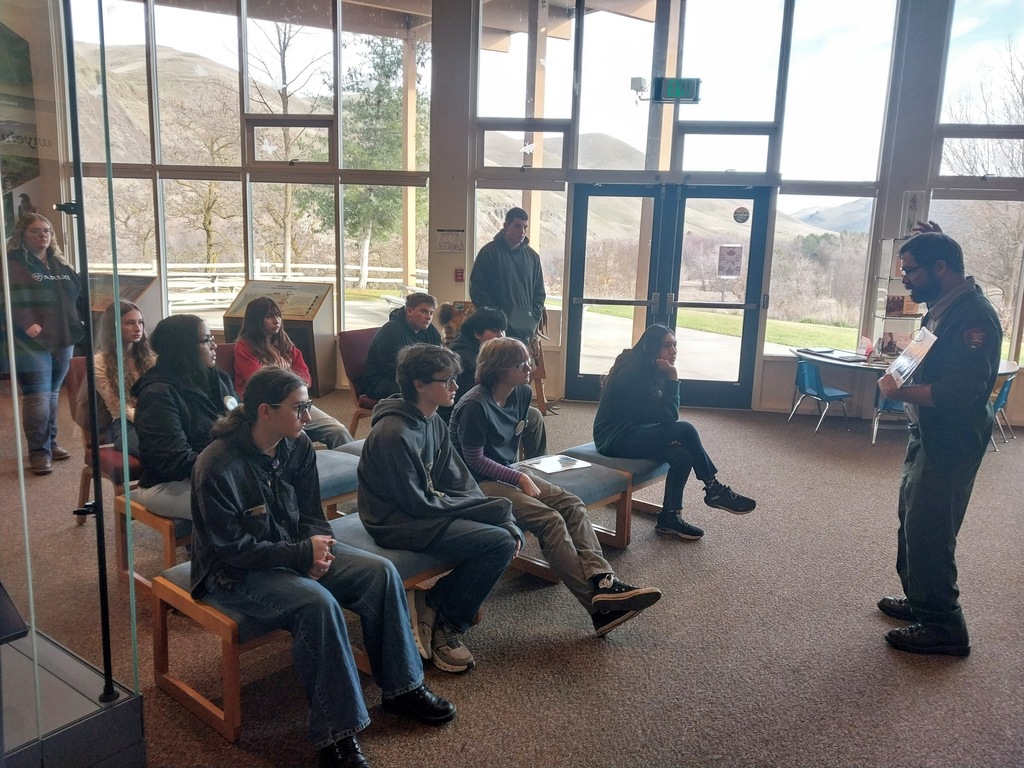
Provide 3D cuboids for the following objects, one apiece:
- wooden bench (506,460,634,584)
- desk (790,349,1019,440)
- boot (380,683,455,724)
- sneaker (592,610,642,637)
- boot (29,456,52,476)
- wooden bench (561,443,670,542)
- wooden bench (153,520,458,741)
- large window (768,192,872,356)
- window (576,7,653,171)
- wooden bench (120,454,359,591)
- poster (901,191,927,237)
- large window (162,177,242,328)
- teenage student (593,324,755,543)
[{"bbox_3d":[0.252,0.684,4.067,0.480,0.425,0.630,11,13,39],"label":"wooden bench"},{"bbox_3d":[3.622,0.143,6.900,2.000,0.670,1.150,3,10,7],"label":"desk"},{"bbox_3d":[-0.312,1.044,2.612,0.285,0.130,0.105,7,11,27],"label":"boot"},{"bbox_3d":[0.440,0.913,3.130,0.290,0.112,0.105,-42,-15,30],"label":"sneaker"},{"bbox_3d":[-3.177,0.519,5.176,0.110,0.130,0.280,-6,13,-38],"label":"boot"},{"bbox_3d":[0.648,0.612,4.529,0.480,0.425,0.600,10,13,39],"label":"wooden bench"},{"bbox_3d":[-0.706,0.844,3.027,0.490,0.425,1.150,10,13,39],"label":"wooden bench"},{"bbox_3d":[3.058,-1.056,7.686,0.908,1.601,0.080,3,10,5],"label":"large window"},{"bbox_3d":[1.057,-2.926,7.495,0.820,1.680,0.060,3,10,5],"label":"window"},{"bbox_3d":[-1.250,0.682,3.814,0.480,0.425,1.170,11,13,39],"label":"wooden bench"},{"bbox_3d":[3.749,-1.582,7.196,0.190,0.434,0.020,3,10,7],"label":"poster"},{"bbox_3d":[-3.297,-1.386,8.275,0.902,1.556,0.080,3,10,5],"label":"large window"},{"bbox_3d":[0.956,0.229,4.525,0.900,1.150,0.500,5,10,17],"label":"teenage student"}]

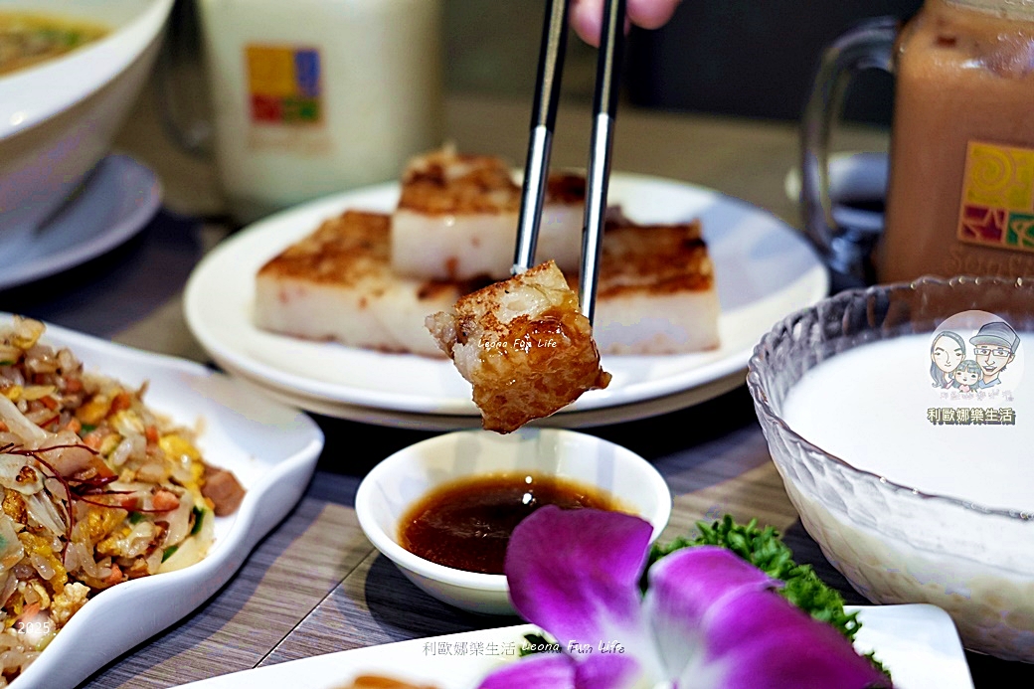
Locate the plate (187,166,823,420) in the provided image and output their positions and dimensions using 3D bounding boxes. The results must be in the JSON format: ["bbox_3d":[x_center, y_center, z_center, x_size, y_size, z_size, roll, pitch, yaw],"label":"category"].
[{"bbox_3d":[-0.003,-0.014,0.538,0.199,0.021,0.199,-1,24,1],"label":"plate"}]

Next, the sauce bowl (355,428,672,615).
[{"bbox_3d":[-0.001,0.055,0.473,0.087,0.026,0.087,0,25,0],"label":"sauce bowl"}]

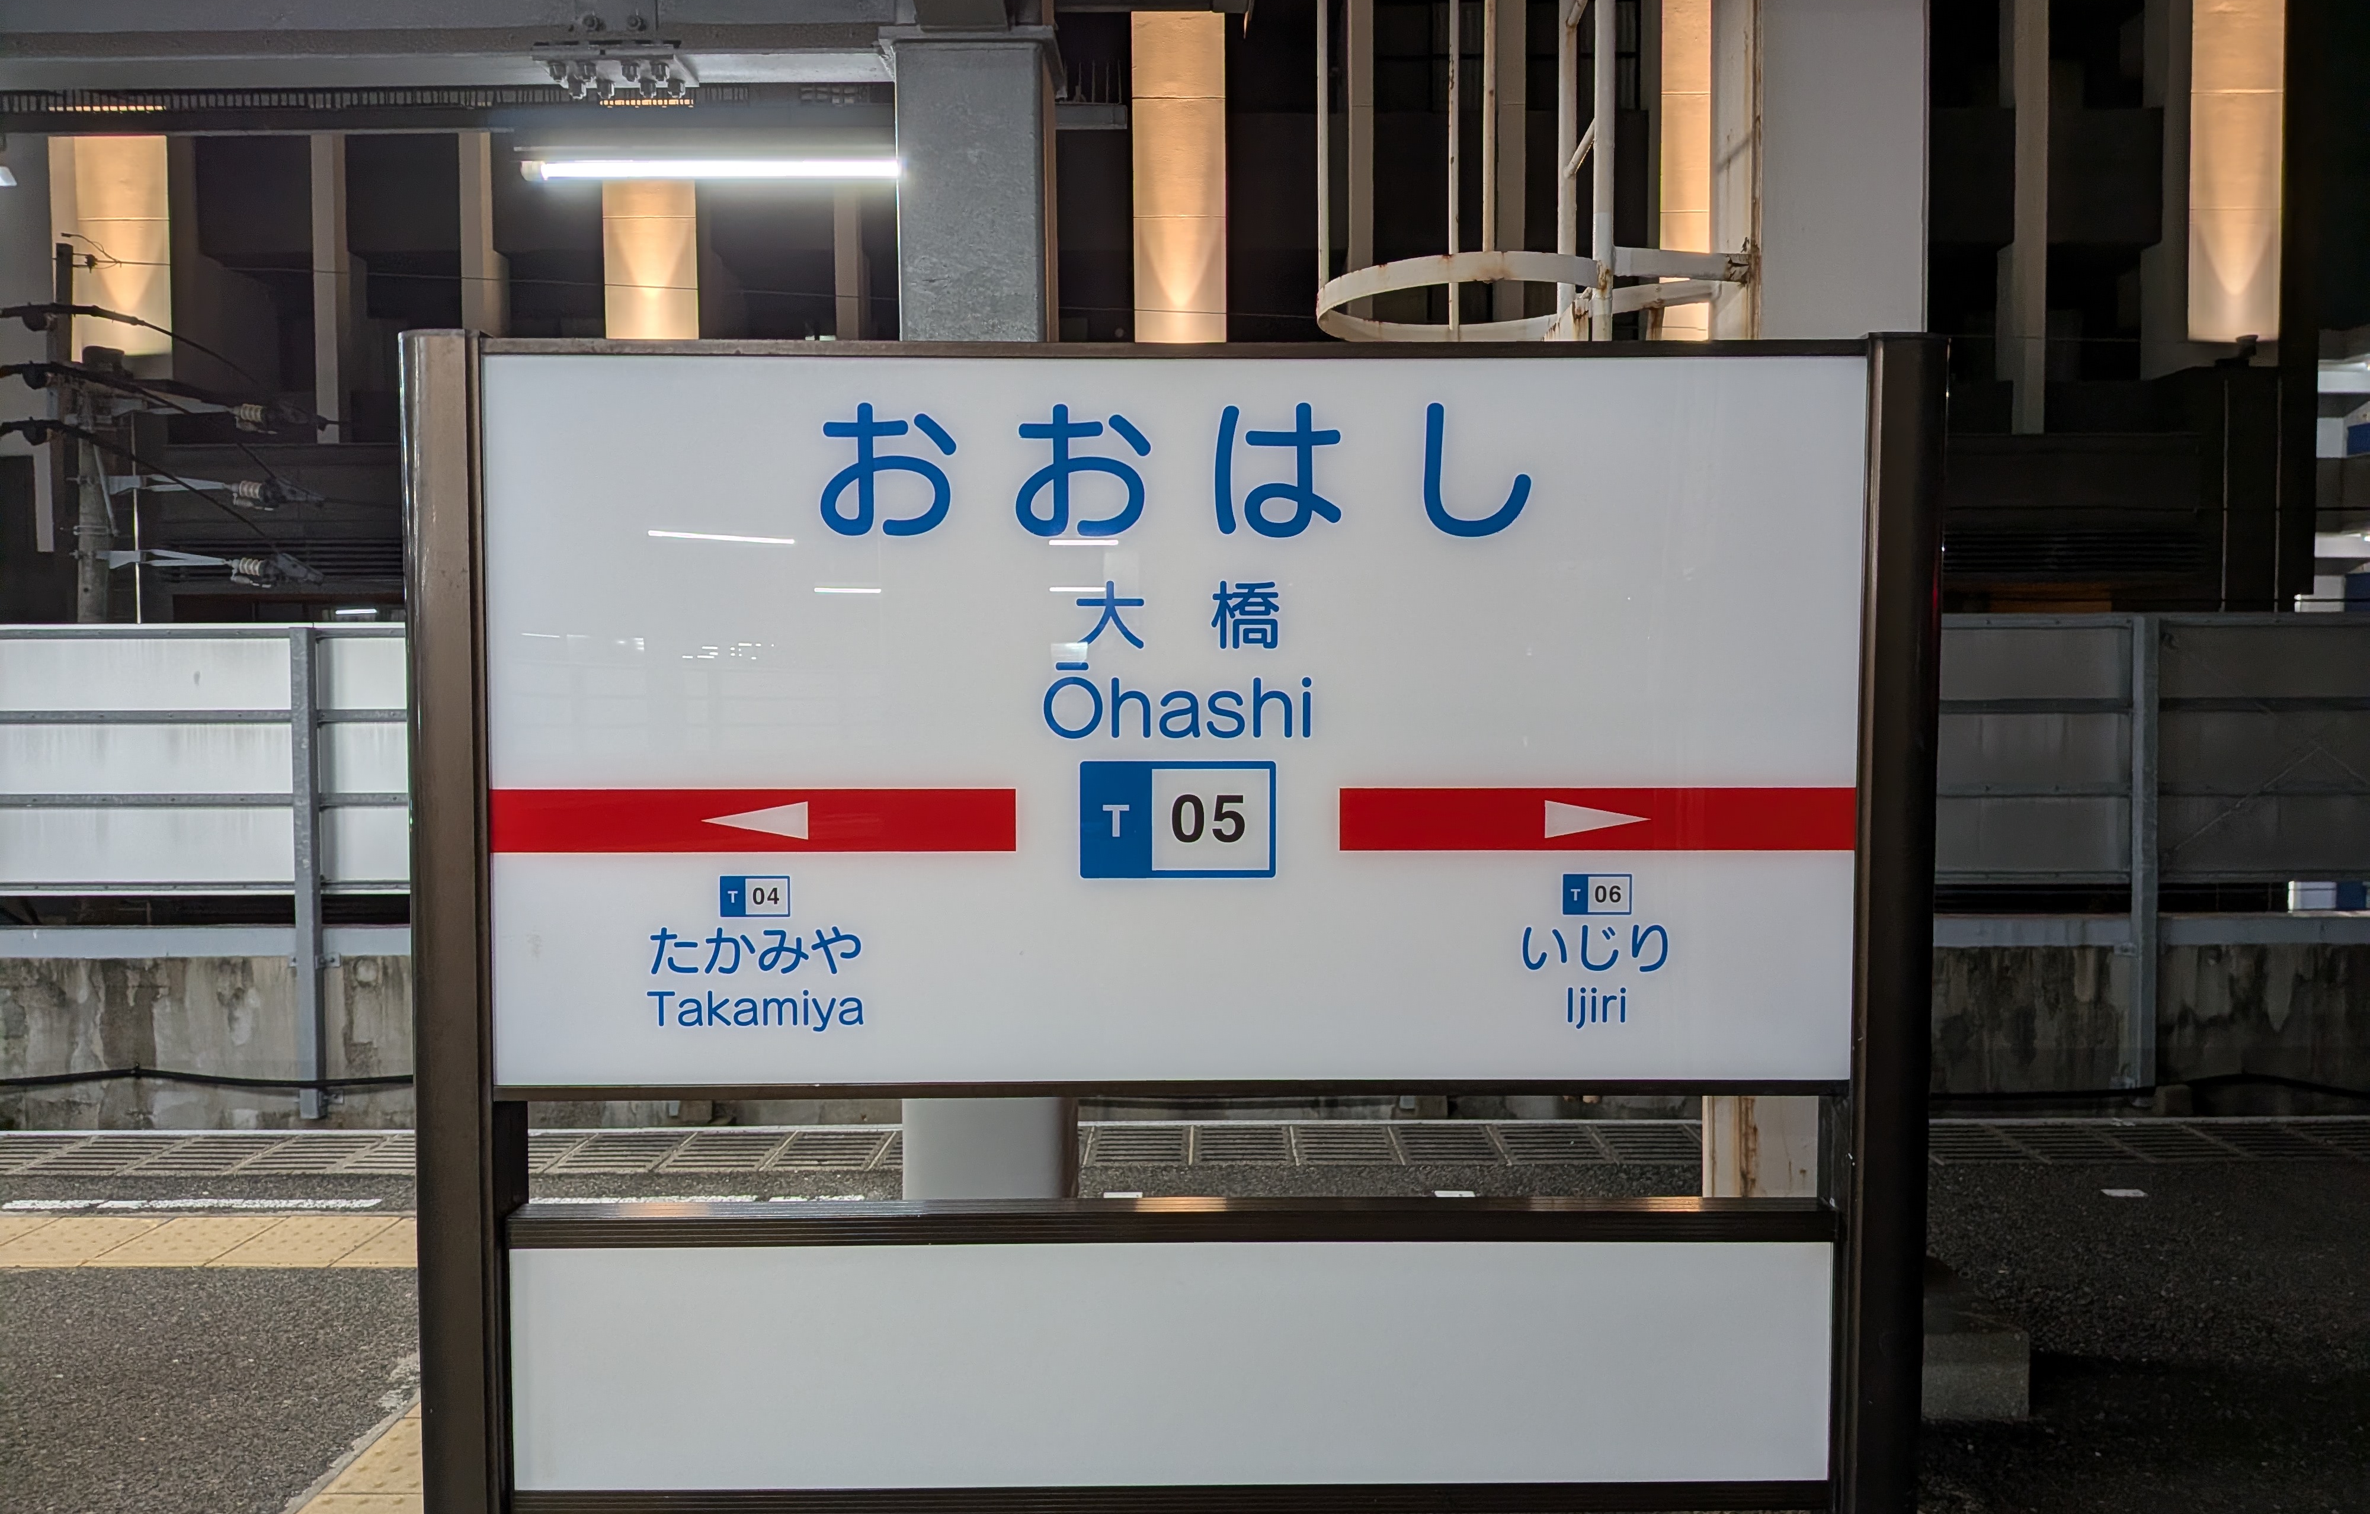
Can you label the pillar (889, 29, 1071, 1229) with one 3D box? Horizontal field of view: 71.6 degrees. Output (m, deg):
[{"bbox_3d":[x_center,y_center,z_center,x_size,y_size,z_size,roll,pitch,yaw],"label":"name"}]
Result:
[{"bbox_3d":[-0.415,-0.106,3.493,0.330,2.690,0.330,0,2,1],"label":"pillar"}]

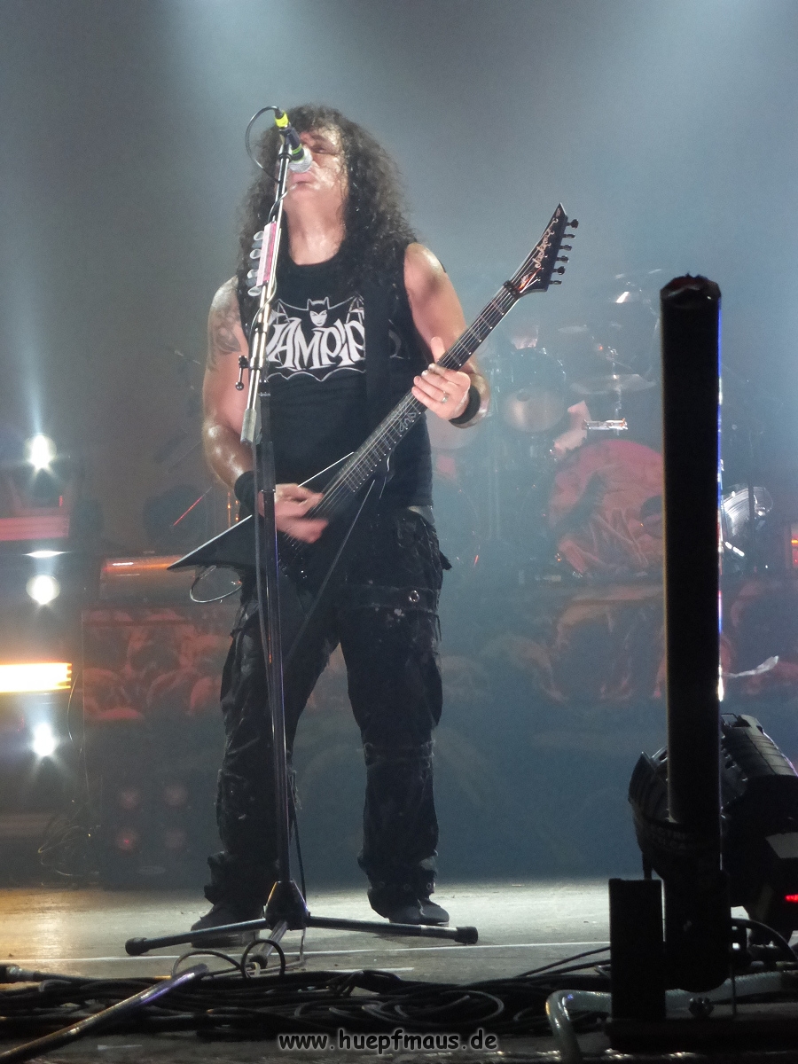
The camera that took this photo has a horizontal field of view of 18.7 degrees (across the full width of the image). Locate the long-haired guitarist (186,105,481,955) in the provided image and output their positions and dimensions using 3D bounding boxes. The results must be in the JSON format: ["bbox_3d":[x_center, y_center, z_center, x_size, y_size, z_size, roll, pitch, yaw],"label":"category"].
[{"bbox_3d":[-0.121,-0.045,5.058,0.600,1.730,0.520,-2,-6,3],"label":"long-haired guitarist"}]

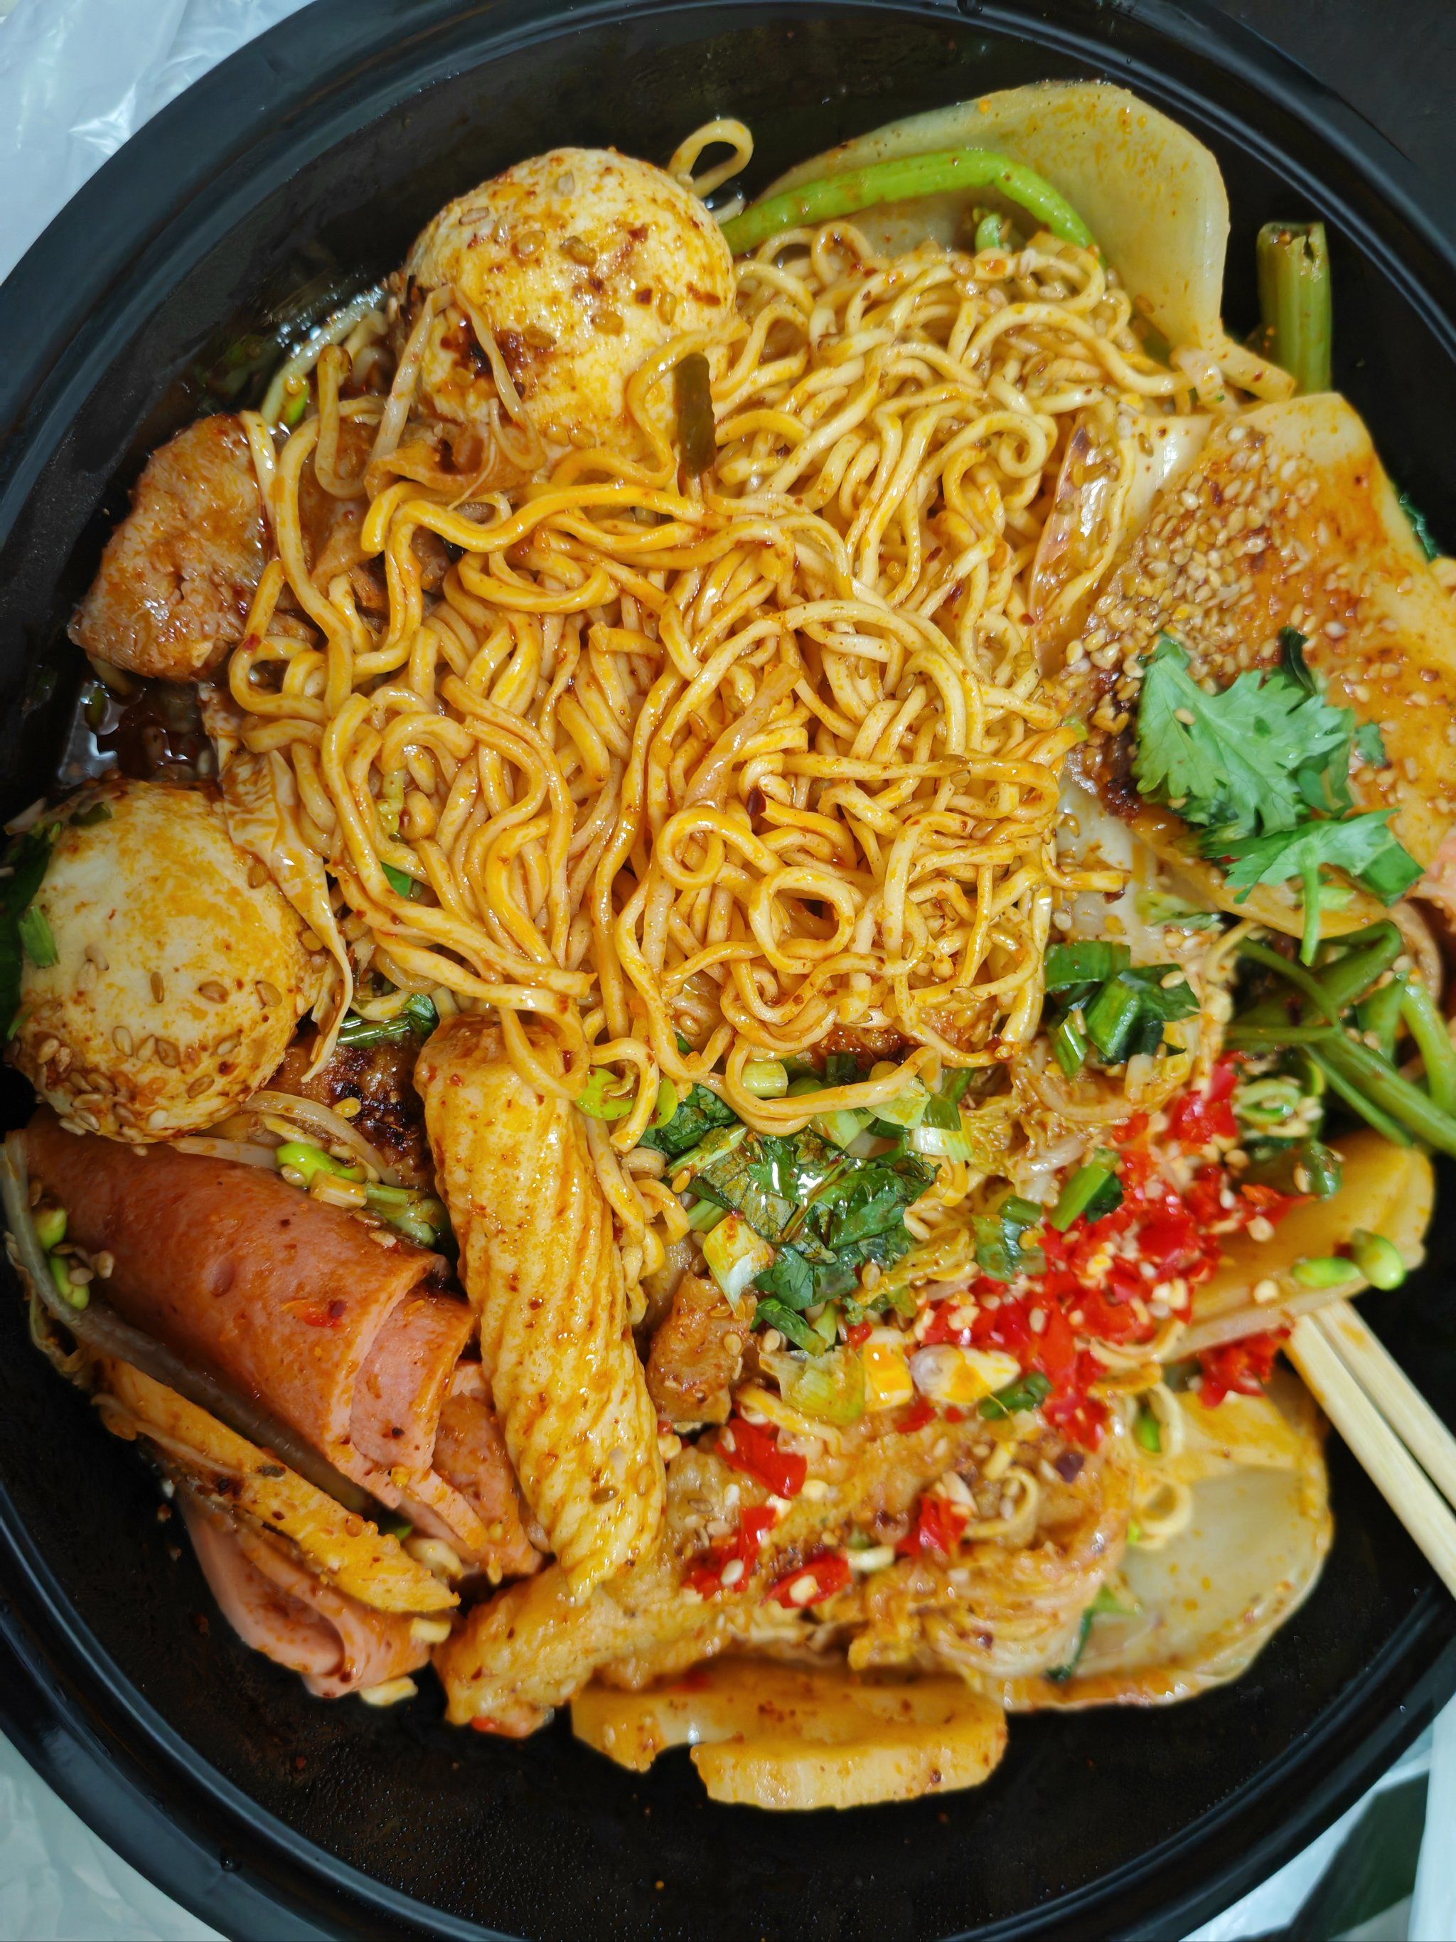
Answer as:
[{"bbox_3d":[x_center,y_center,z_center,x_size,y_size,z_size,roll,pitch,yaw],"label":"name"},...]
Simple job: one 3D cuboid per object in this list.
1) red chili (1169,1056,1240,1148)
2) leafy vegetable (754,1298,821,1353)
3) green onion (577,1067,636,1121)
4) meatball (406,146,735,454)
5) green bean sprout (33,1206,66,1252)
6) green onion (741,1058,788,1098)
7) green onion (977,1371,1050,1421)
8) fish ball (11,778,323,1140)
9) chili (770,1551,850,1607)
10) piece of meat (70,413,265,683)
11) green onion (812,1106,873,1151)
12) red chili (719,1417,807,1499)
[{"bbox_3d":[0.064,0.018,0.204,0.009,0.006,0.012,32,81,-20],"label":"red chili"},{"bbox_3d":[0.007,0.044,0.191,0.010,0.004,0.003,43,76,-20],"label":"leafy vegetable"},{"bbox_3d":[-0.013,0.013,0.160,0.007,0.004,0.005,2,92,-24],"label":"green onion"},{"bbox_3d":[-0.018,-0.075,0.170,0.036,0.035,0.036,-9,96,-20],"label":"meatball"},{"bbox_3d":[-0.072,0.027,0.160,0.004,0.004,0.005,25,84,-20],"label":"green bean sprout"},{"bbox_3d":[0.004,0.013,0.189,0.006,0.004,0.004,5,91,-24],"label":"green onion"},{"bbox_3d":[0.035,0.051,0.183,0.009,0.004,0.004,-21,101,-22],"label":"green onion"},{"bbox_3d":[-0.061,-0.001,0.163,0.034,0.034,0.037,0,93,-24],"label":"fish ball"},{"bbox_3d":[0.010,0.077,0.193,0.011,0.004,0.005,-18,100,-22],"label":"chili"},{"bbox_3d":[-0.064,-0.049,0.175,0.023,0.018,0.030,26,83,-20],"label":"piece of meat"},{"bbox_3d":[0.013,0.018,0.173,0.007,0.004,0.004,28,82,-23],"label":"green onion"},{"bbox_3d":[0.004,0.061,0.191,0.013,0.004,0.005,40,77,-20],"label":"red chili"}]

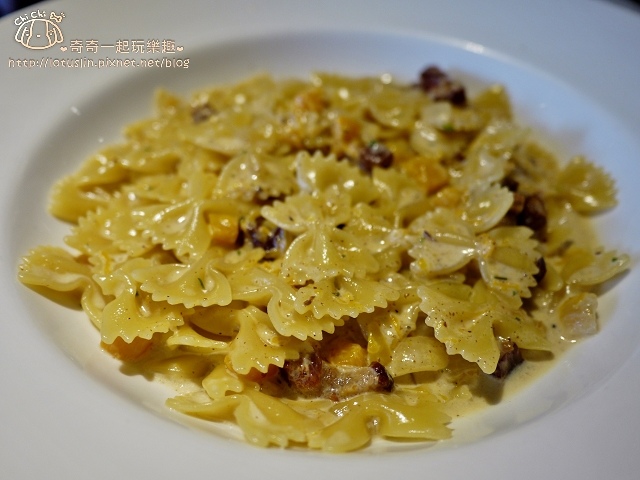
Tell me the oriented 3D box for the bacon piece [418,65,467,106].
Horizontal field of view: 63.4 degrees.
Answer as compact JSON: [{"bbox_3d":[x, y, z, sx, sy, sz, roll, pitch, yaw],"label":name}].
[{"bbox_3d":[0.054,-0.068,0.228,0.021,0.009,0.011,38,53,5],"label":"bacon piece"}]

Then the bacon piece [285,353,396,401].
[{"bbox_3d":[0.005,0.037,0.141,0.029,0.008,0.010,1,44,1],"label":"bacon piece"}]

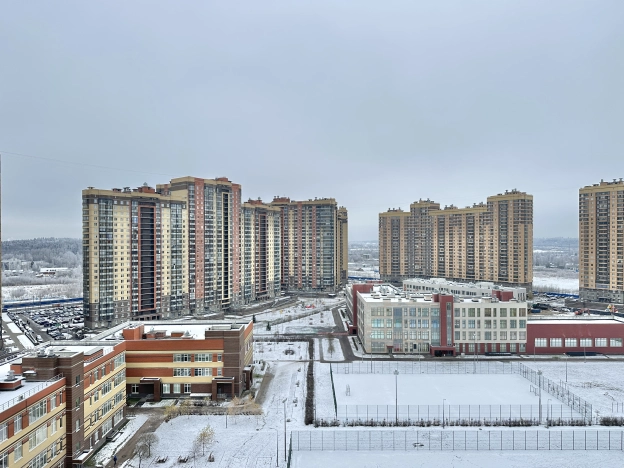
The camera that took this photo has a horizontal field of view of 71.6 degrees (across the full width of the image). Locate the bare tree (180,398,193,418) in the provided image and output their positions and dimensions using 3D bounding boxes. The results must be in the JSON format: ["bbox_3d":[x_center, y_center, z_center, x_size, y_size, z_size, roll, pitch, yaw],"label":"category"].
[{"bbox_3d":[-28.770,40.438,99.966,2.770,4.734,2.770,0,-1,0],"label":"bare tree"}]

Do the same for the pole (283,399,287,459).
[{"bbox_3d":[-5.042,36.602,80.790,0.600,11.685,1.100,-1,-1,30],"label":"pole"}]

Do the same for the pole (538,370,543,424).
[{"bbox_3d":[50.779,36.343,96.351,1.100,12.189,0.800,0,-1,0],"label":"pole"}]

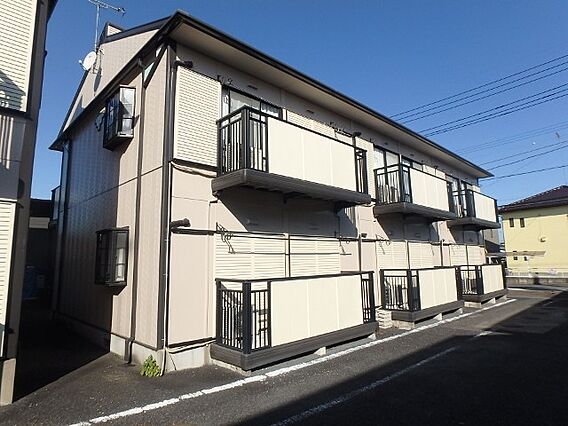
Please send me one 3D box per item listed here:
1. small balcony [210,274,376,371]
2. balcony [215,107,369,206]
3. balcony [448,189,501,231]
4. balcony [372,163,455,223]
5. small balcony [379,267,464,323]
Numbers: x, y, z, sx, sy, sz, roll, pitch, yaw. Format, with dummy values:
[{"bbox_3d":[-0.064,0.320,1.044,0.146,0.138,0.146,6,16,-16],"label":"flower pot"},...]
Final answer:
[{"bbox_3d":[0.434,1.877,6.758,3.667,1.289,0.905,7,-11,-44],"label":"small balcony"},{"bbox_3d":[0.376,-0.912,7.117,3.667,1.321,0.905,7,-11,-44],"label":"balcony"},{"bbox_3d":[7.931,-0.034,14.349,3.636,1.321,0.905,7,-11,-44],"label":"balcony"},{"bbox_3d":[4.177,-0.470,10.755,3.606,1.321,0.905,7,-11,-44],"label":"balcony"},{"bbox_3d":[4.297,2.326,10.455,3.606,1.289,0.905,7,-11,-44],"label":"small balcony"}]

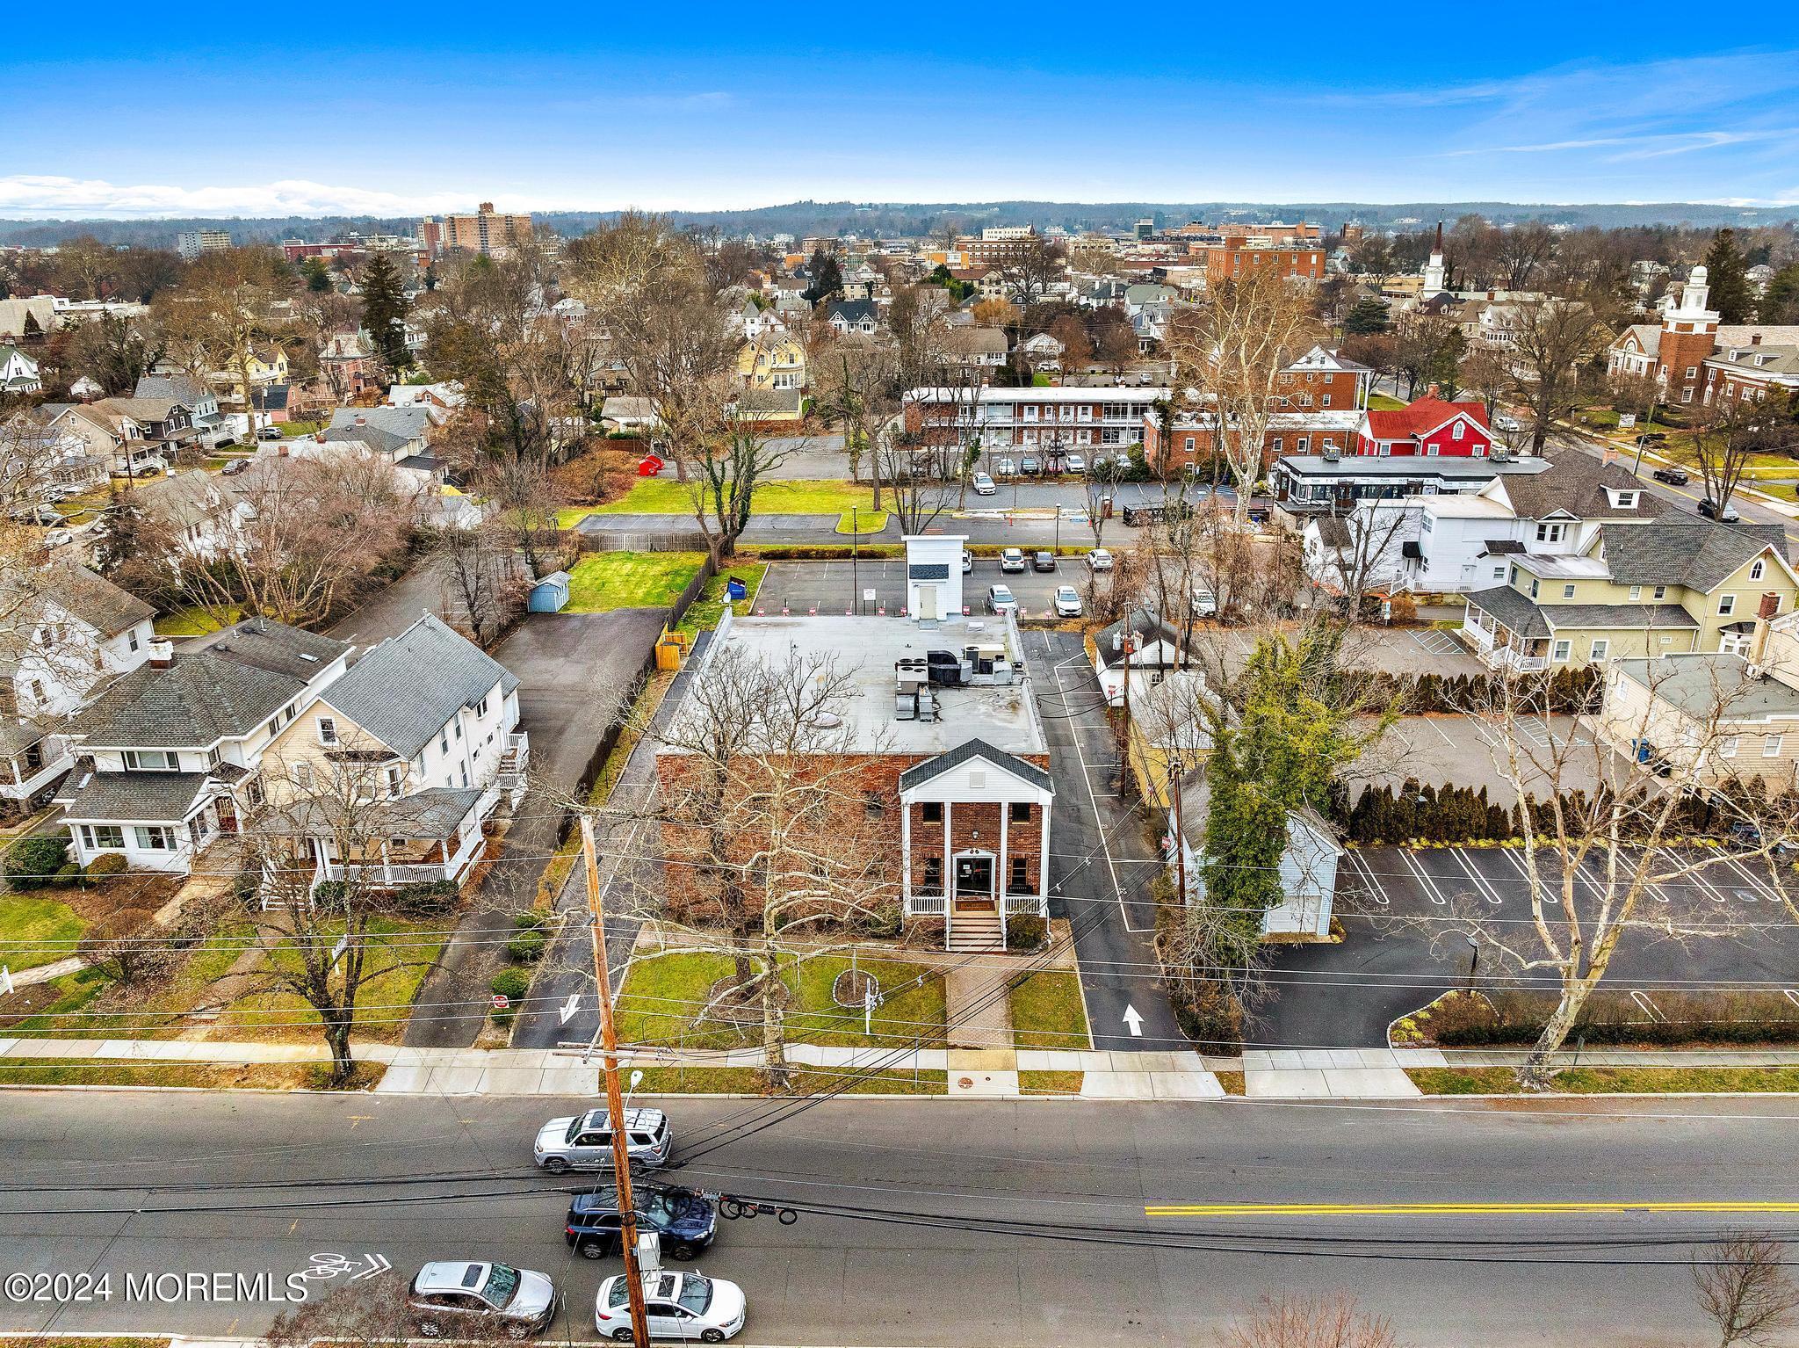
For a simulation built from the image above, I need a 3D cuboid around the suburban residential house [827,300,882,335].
[{"bbox_3d":[-13.335,-101.491,356.475,14.800,10.800,11.000,0,20,1],"label":"suburban residential house"}]

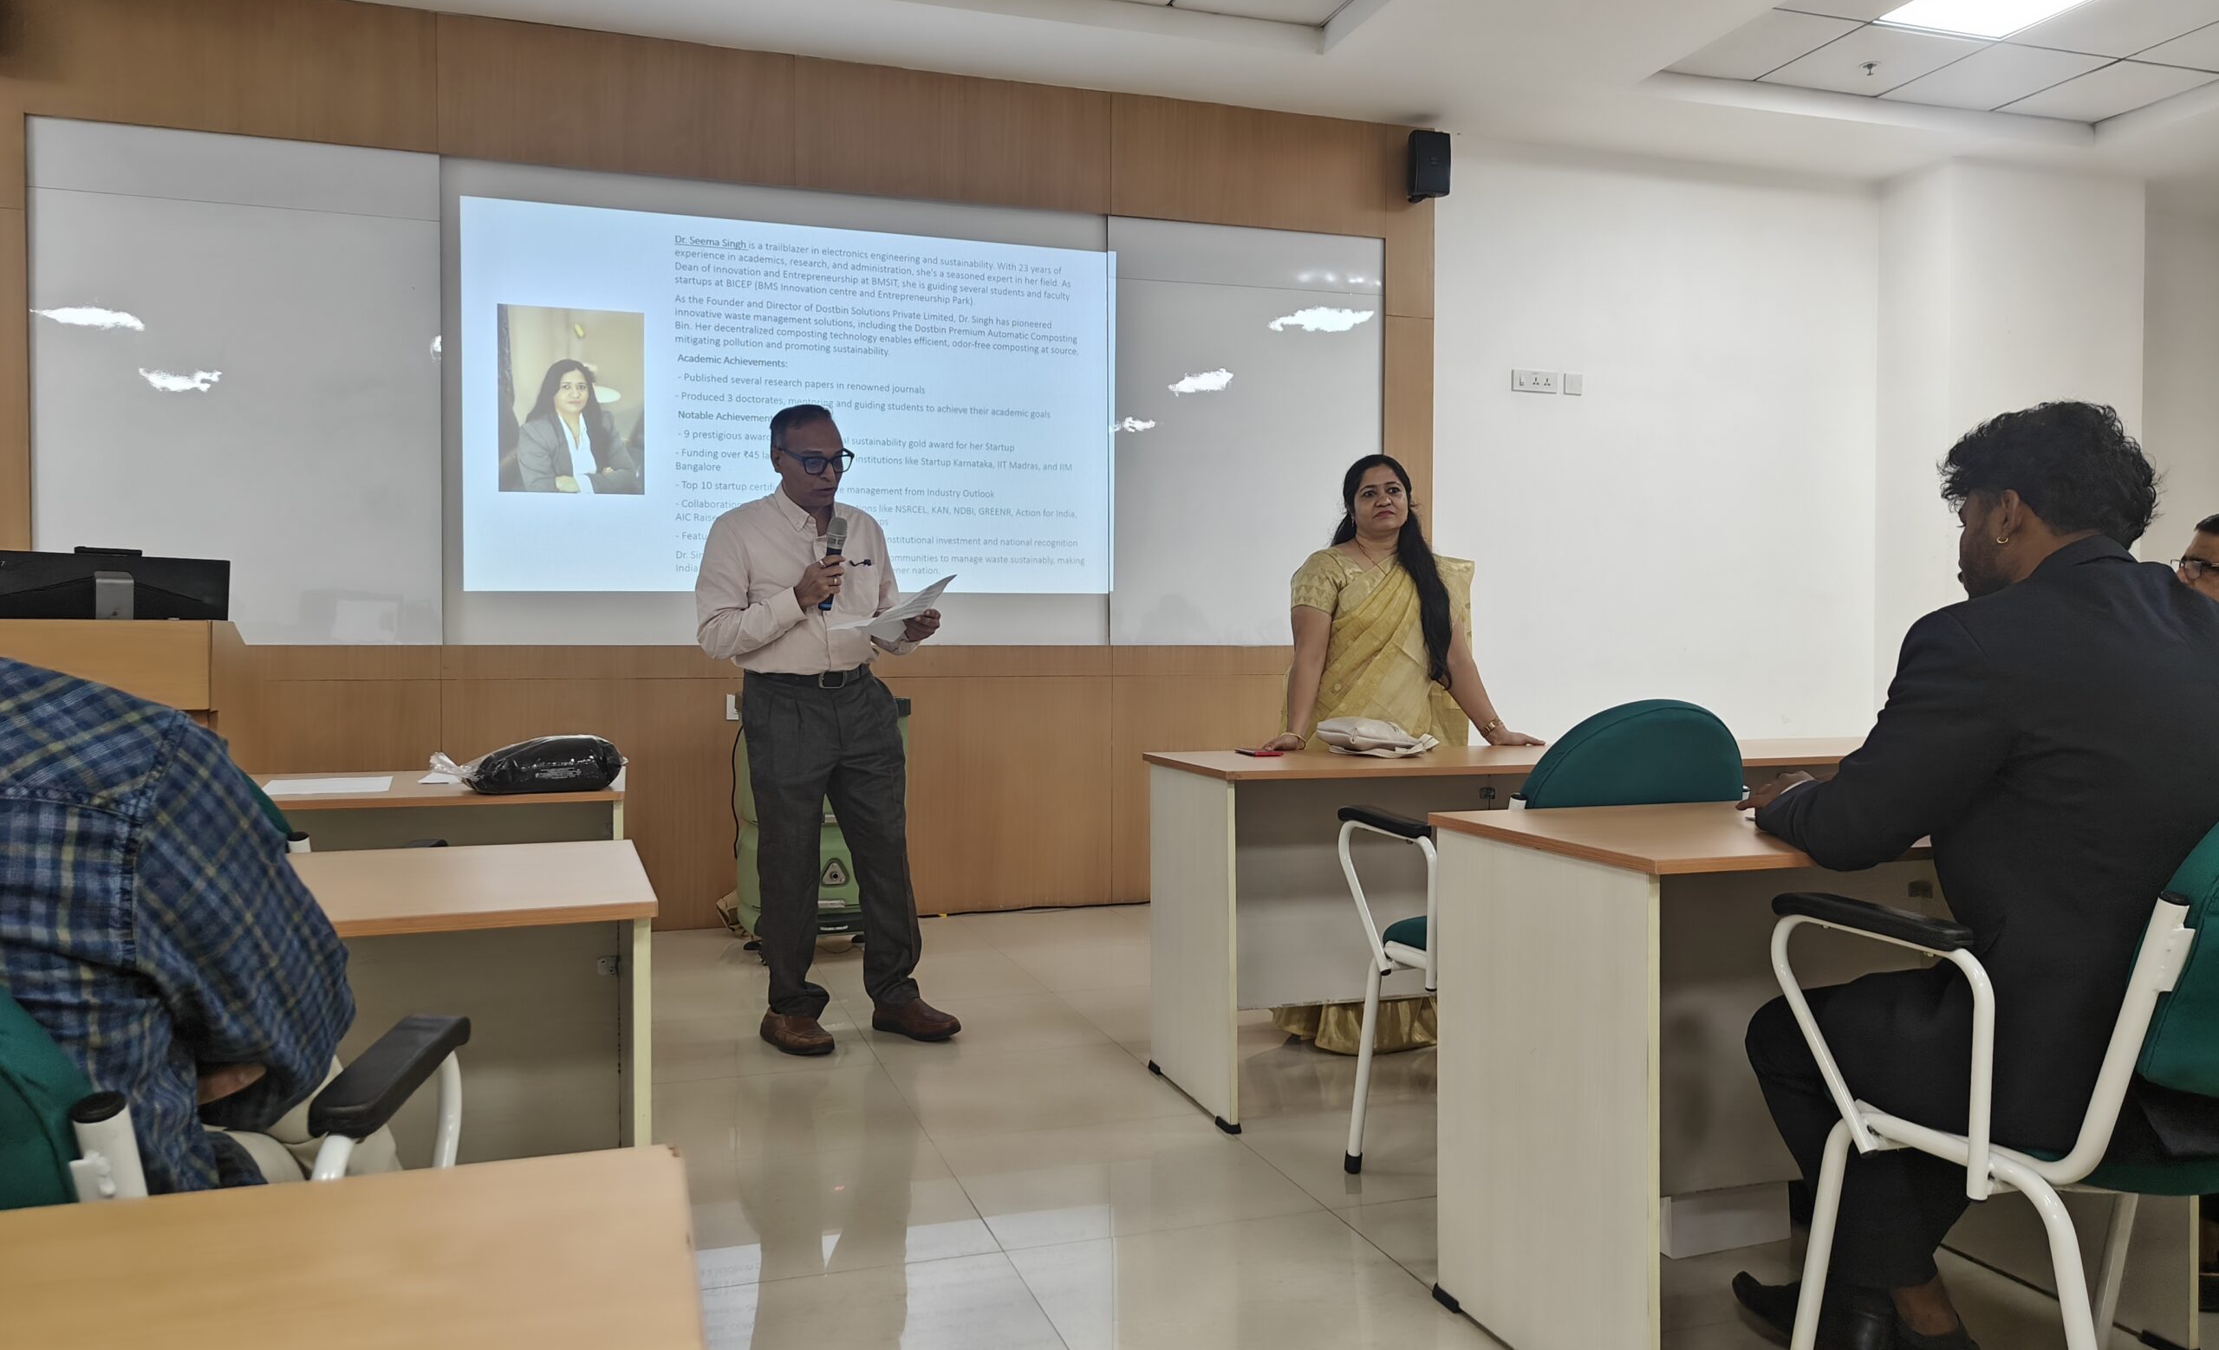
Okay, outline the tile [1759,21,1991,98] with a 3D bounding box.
[{"bbox_3d":[2.917,-2.342,5.868,0.600,0.020,0.582,0,1,-18],"label":"tile"}]

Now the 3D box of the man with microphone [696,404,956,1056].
[{"bbox_3d":[-0.714,0.127,3.830,0.520,1.610,0.450,-1,1,-41],"label":"man with microphone"}]

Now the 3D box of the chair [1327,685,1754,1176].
[{"bbox_3d":[0.801,0.499,2.771,0.600,0.900,0.560,0,1,-18],"label":"chair"}]

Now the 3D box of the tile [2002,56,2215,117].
[{"bbox_3d":[4.051,-2.351,6.237,0.585,0.020,0.582,0,1,-18],"label":"tile"}]

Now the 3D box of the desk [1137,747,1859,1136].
[{"bbox_3d":[1.321,0.559,3.809,2.450,0.745,0.610,0,1,-18],"label":"desk"}]

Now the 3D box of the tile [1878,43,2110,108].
[{"bbox_3d":[3.488,-2.346,6.054,0.600,0.020,0.582,0,1,-18],"label":"tile"}]

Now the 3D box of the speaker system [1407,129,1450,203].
[{"bbox_3d":[1.291,-2.056,6.209,0.170,0.280,0.170,0,1,-14],"label":"speaker system"}]

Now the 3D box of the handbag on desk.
[{"bbox_3d":[0.641,0.148,3.704,0.290,0.095,0.190,0,1,-18],"label":"handbag on desk"}]

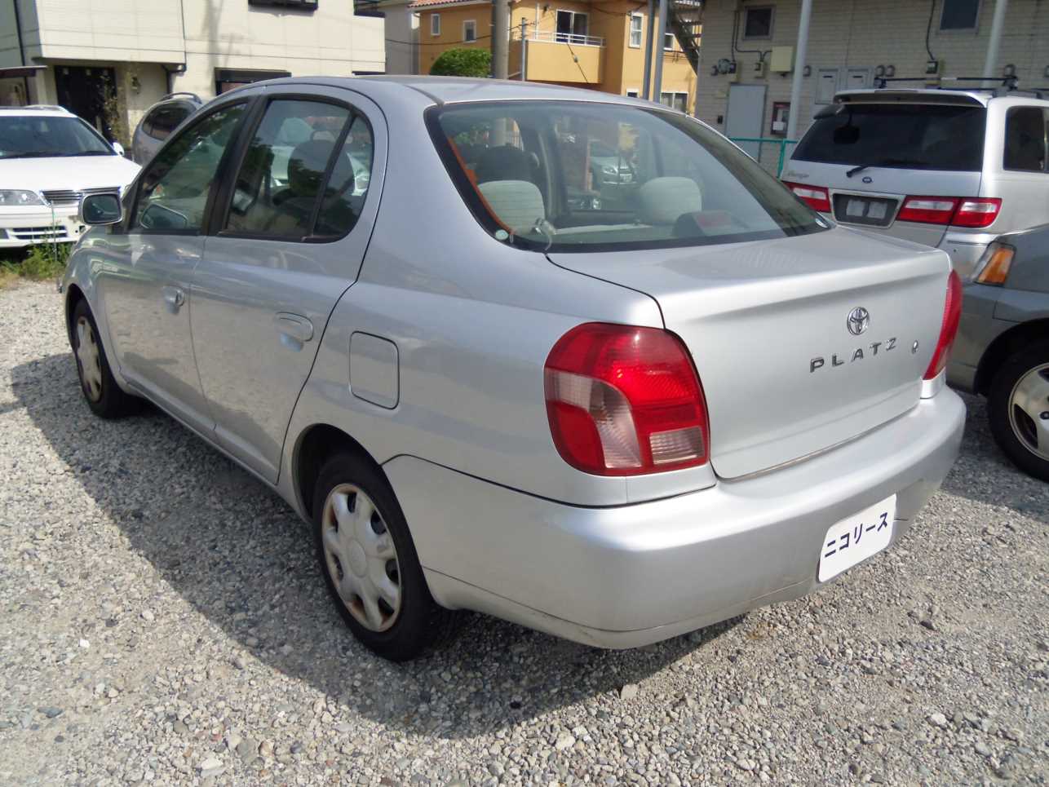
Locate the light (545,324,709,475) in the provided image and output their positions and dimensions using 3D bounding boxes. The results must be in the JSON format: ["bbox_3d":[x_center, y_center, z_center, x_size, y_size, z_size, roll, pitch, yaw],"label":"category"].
[{"bbox_3d":[0.199,0.011,1.593,0.320,0.285,0.155,-8,20,-28],"label":"light"}]

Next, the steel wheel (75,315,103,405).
[{"bbox_3d":[-1.954,-0.169,3.961,0.160,0.395,0.395,-12,23,-38],"label":"steel wheel"}]

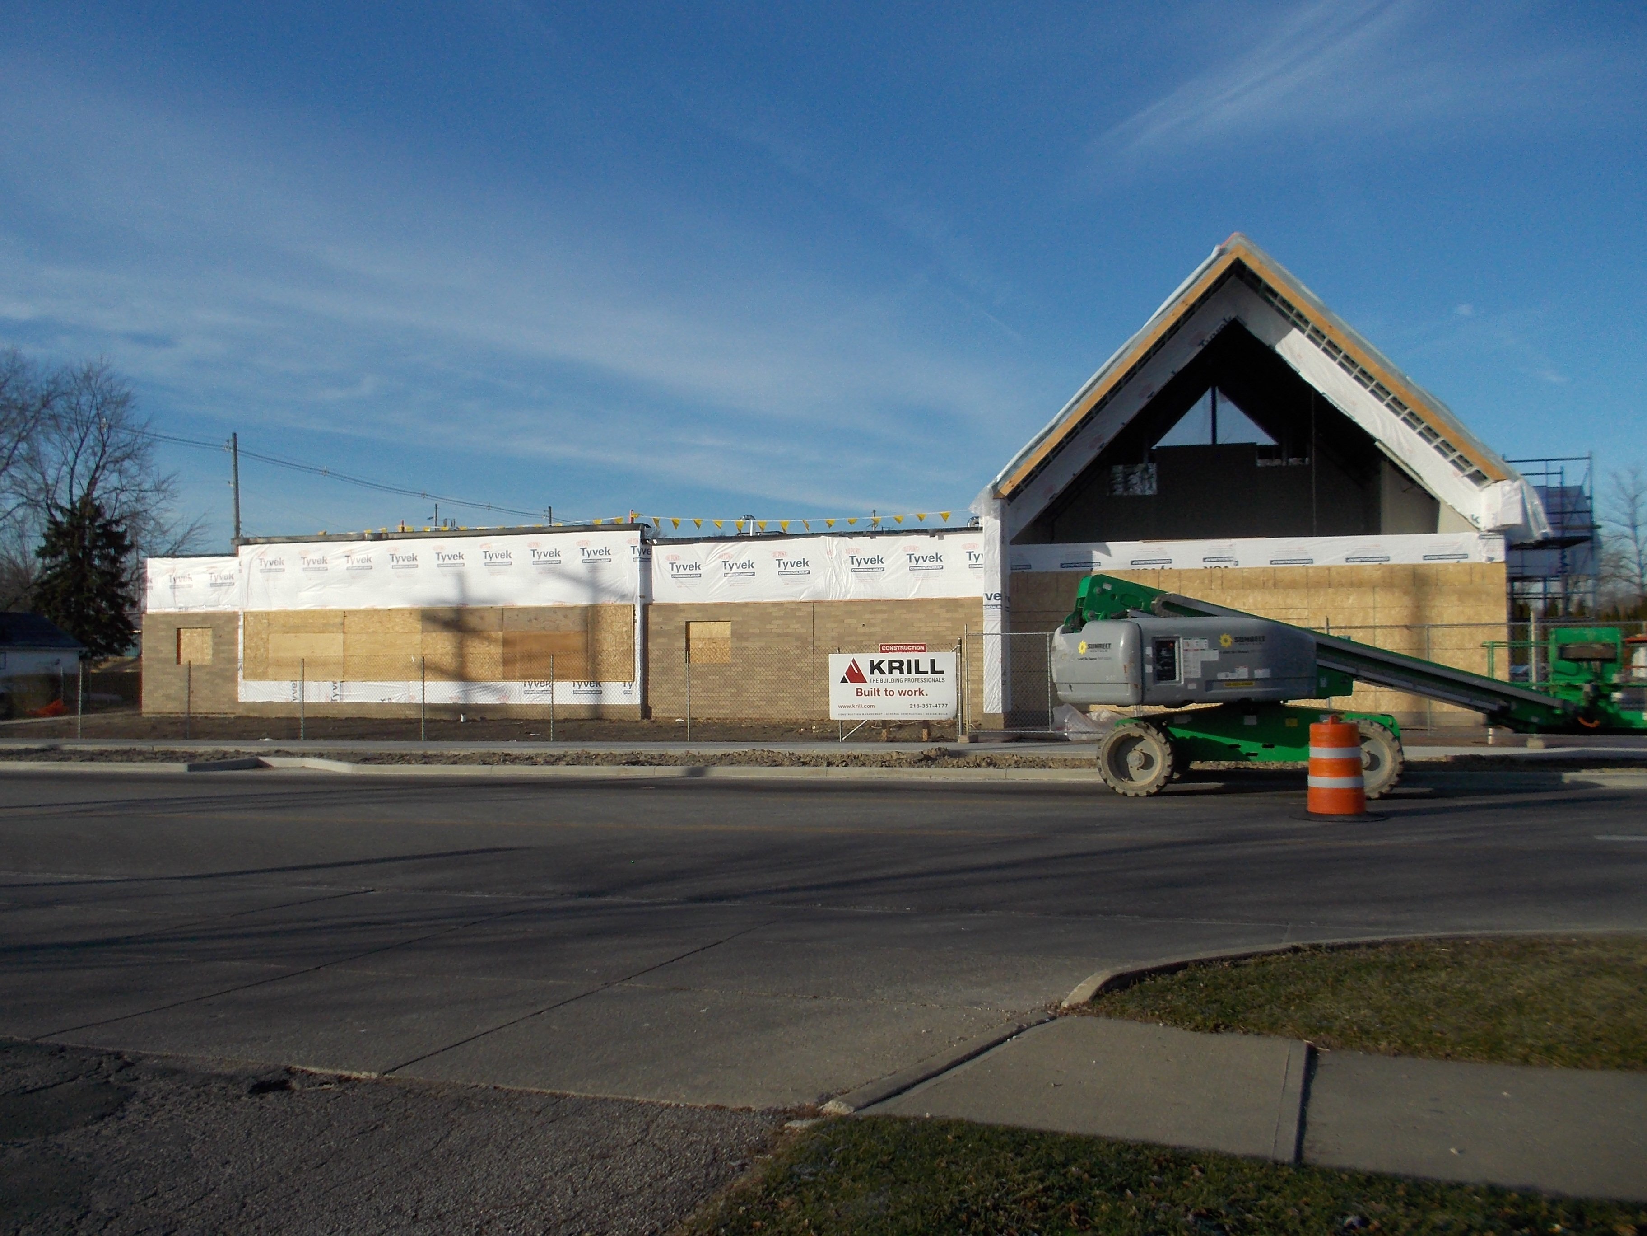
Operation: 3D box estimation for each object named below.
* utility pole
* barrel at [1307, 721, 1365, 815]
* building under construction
[{"bbox_3d":[-25.548,-2.283,59.802,0.300,11.500,0.300,0,-2,0],"label":"utility pole"},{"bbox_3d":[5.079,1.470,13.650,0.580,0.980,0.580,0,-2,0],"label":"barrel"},{"bbox_3d":[-0.783,-2.327,37.863,33.277,9.989,15.500,-1,-2,14],"label":"building under construction"}]

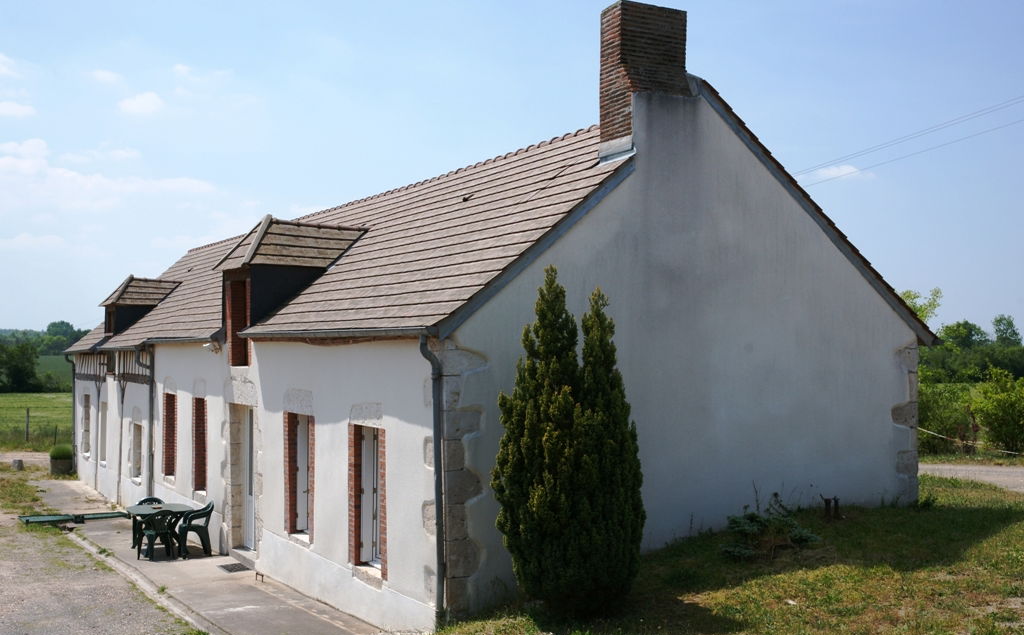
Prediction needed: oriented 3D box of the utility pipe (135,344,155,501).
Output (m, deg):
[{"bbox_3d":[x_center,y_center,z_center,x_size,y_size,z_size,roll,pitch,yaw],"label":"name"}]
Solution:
[{"bbox_3d":[-7.472,2.243,23.200,0.380,3.303,0.100,1,-2,-29],"label":"utility pipe"}]

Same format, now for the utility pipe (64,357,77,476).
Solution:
[{"bbox_3d":[-12.563,2.805,32.400,0.300,3.502,0.100,1,-2,-29],"label":"utility pipe"}]

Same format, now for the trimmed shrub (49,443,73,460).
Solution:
[{"bbox_3d":[-13.263,3.960,33.500,0.720,0.550,0.720,1,-2,-29],"label":"trimmed shrub"}]

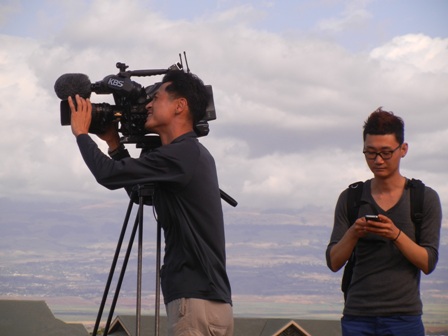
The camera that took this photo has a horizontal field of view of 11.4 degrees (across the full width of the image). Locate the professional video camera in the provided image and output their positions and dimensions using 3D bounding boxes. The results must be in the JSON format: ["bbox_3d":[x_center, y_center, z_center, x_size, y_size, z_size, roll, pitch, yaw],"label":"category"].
[{"bbox_3d":[-0.347,-0.253,8.850,0.630,0.335,0.260,-3,0,0],"label":"professional video camera"}]

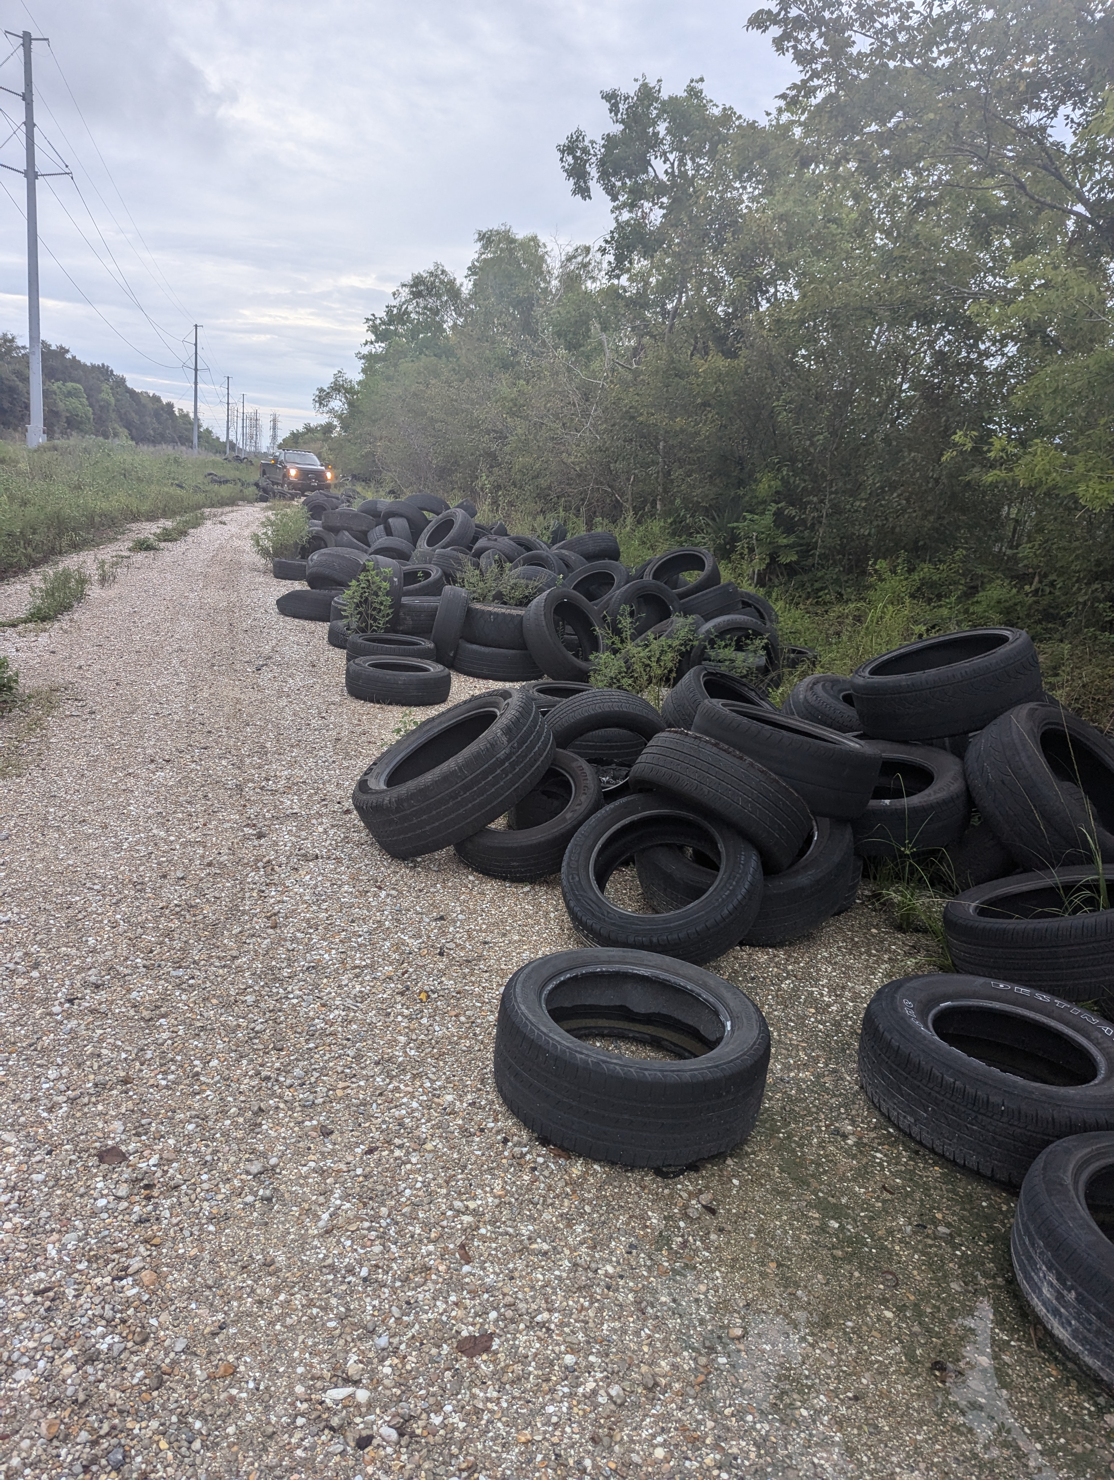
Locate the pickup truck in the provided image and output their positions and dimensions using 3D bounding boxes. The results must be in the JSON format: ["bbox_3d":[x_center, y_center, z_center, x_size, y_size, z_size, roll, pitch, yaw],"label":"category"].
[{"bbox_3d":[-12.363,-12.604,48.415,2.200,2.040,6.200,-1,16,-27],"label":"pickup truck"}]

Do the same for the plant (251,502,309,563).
[{"bbox_3d":[-4.131,-3.098,15.400,0.760,0.840,0.700,3,14,-11],"label":"plant"}]

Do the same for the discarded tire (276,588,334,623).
[{"bbox_3d":[-2.383,-1.334,10.047,0.709,0.260,0.709,4,8,-14],"label":"discarded tire"}]

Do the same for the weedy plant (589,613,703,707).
[{"bbox_3d":[0.661,-0.600,7.725,0.700,0.630,0.600,3,14,-11],"label":"weedy plant"}]

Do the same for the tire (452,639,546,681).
[{"bbox_3d":[-0.455,-0.646,8.133,0.725,0.235,0.725,5,14,-4],"label":"tire"}]

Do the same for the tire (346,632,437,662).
[{"bbox_3d":[-1.258,-0.648,7.830,0.662,0.220,0.662,4,14,-9],"label":"tire"}]

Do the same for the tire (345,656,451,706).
[{"bbox_3d":[-1.068,-0.402,6.931,0.698,0.212,0.698,4,14,-9],"label":"tire"}]

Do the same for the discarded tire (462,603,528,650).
[{"bbox_3d":[-0.475,-0.901,8.140,0.740,0.265,0.740,5,14,-4],"label":"discarded tire"}]

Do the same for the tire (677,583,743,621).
[{"bbox_3d":[1.238,-1.131,8.700,0.680,0.205,0.680,-23,3,10],"label":"tire"}]

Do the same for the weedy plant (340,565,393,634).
[{"bbox_3d":[-1.613,-1.156,8.724,0.400,0.620,0.380,3,14,-11],"label":"weedy plant"}]

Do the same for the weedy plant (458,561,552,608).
[{"bbox_3d":[-0.457,-1.286,8.905,0.680,0.460,0.550,3,14,-11],"label":"weedy plant"}]

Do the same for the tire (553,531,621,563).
[{"bbox_3d":[0.298,-1.848,10.200,0.670,0.240,0.670,-9,-7,3],"label":"tire"}]

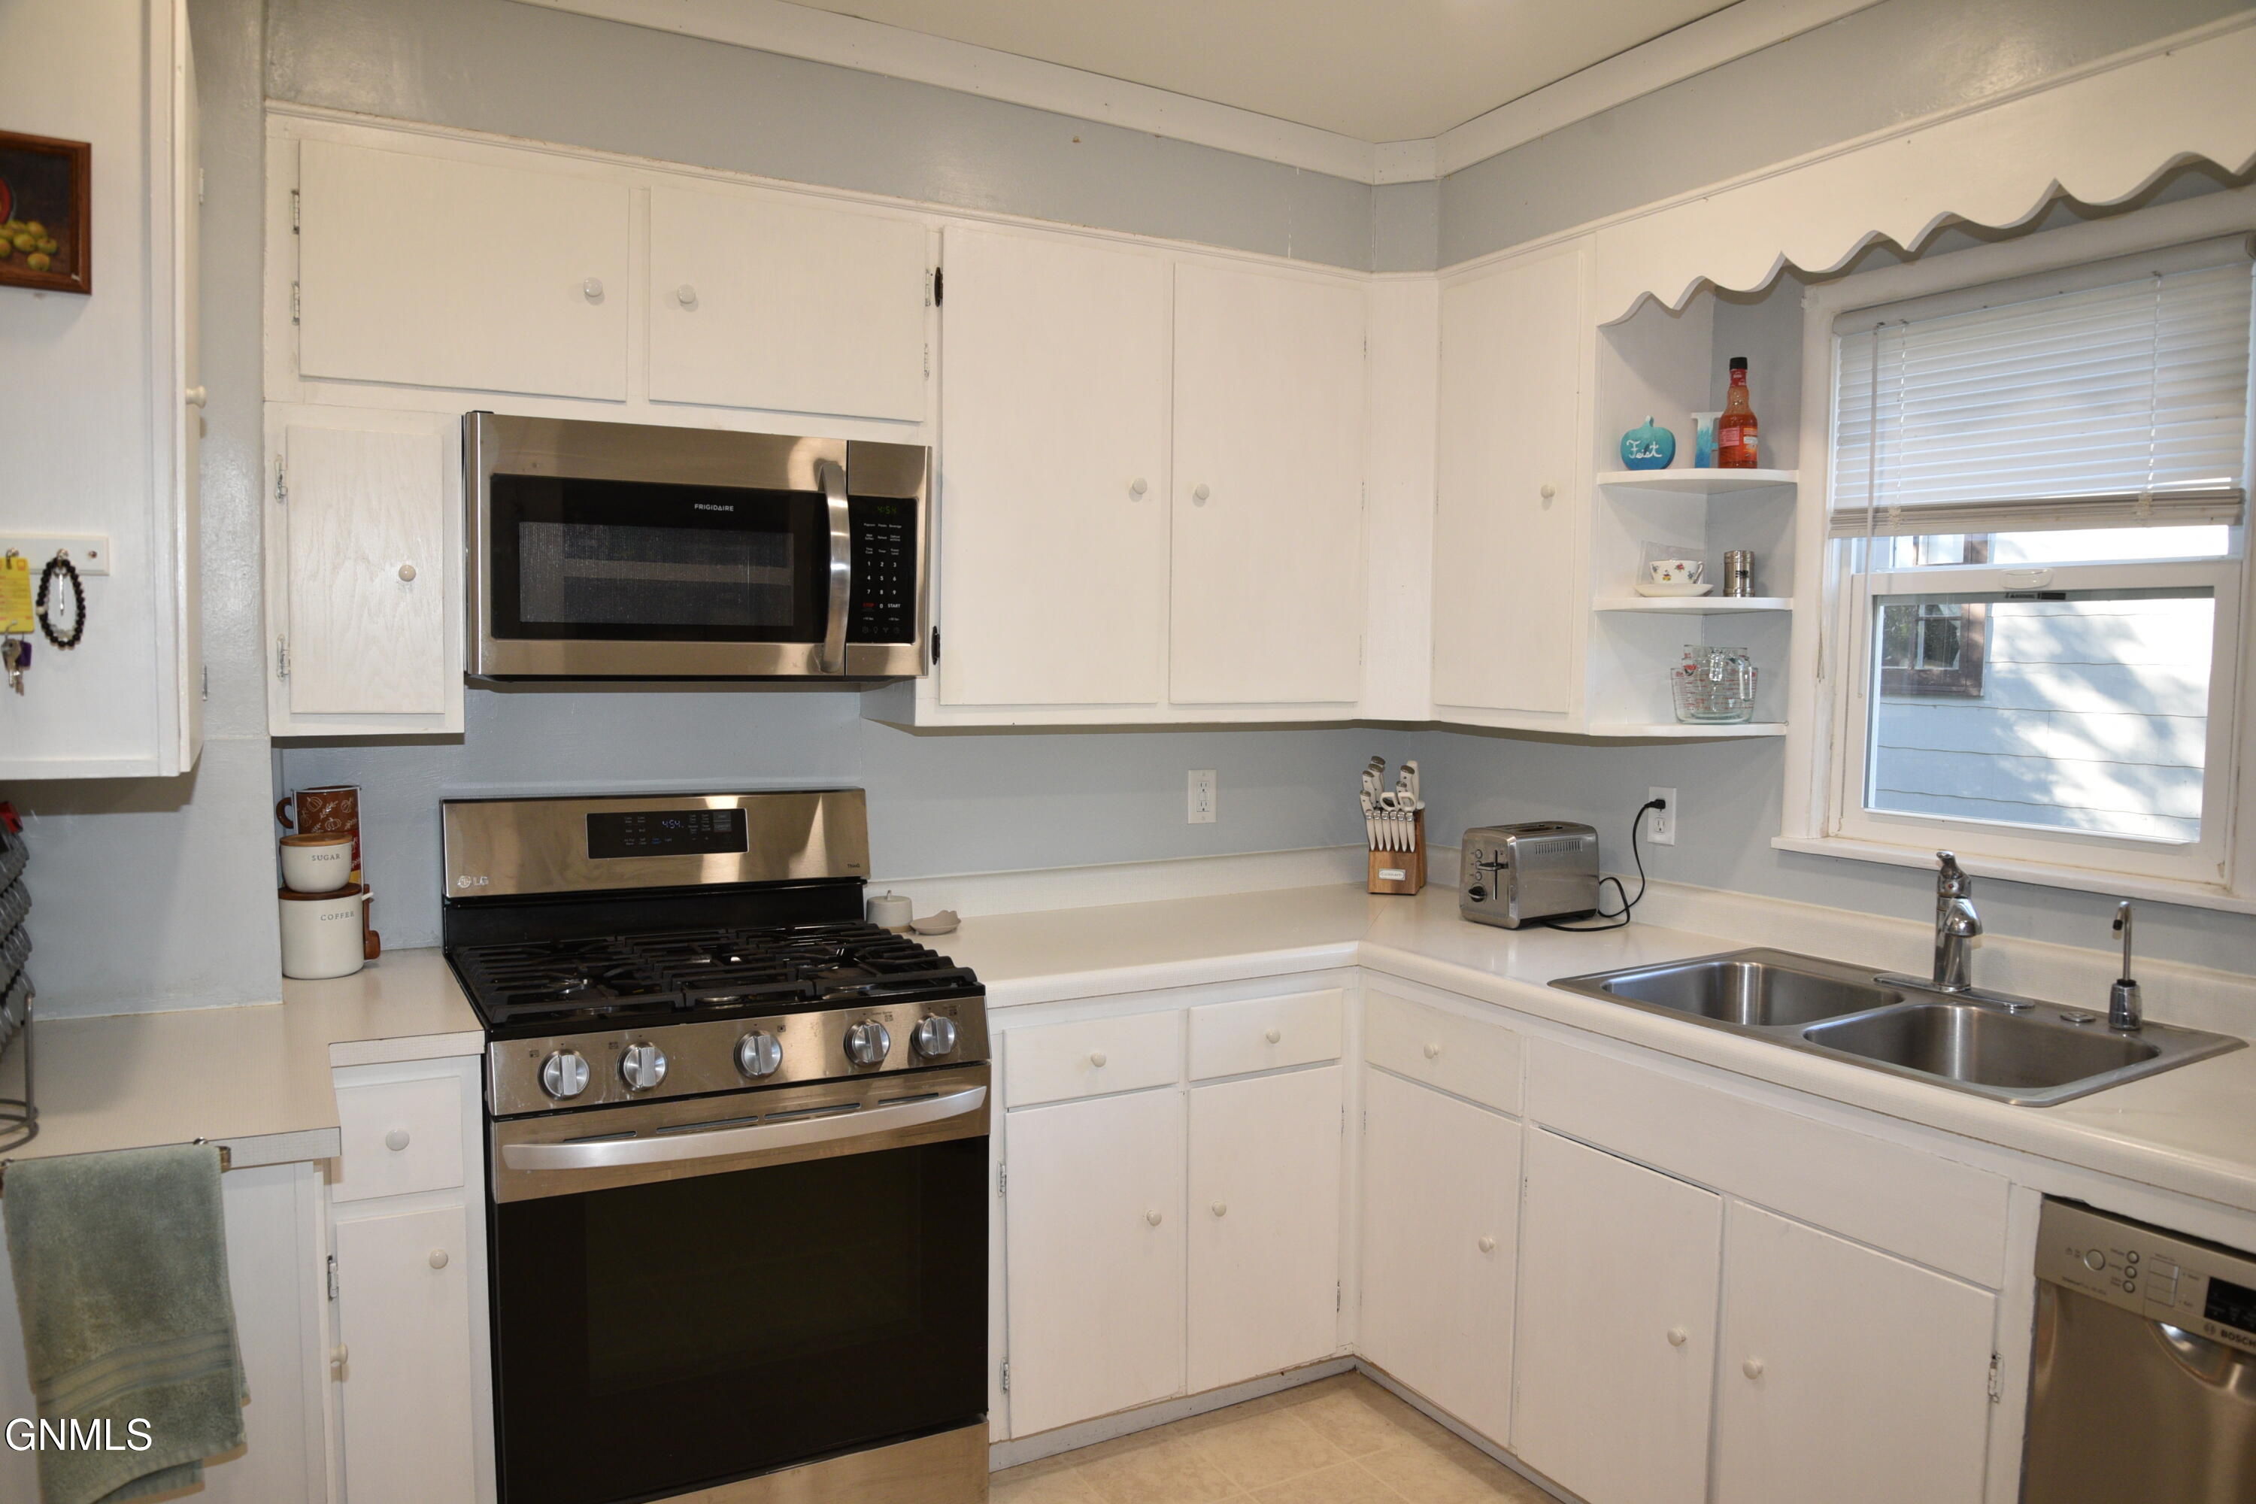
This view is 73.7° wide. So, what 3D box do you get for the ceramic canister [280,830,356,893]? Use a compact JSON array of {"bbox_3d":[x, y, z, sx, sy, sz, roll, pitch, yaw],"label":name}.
[{"bbox_3d":[-1.285,0.177,2.376,0.102,0.083,0.102,4,5,44],"label":"ceramic canister"}]

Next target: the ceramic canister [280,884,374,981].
[{"bbox_3d":[-1.280,0.285,2.389,0.118,0.130,0.118,3,4,40],"label":"ceramic canister"}]

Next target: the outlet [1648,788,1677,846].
[{"bbox_3d":[1.080,0.130,3.050,0.012,0.115,0.069,-1,4,-29],"label":"outlet"}]

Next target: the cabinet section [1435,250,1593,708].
[{"bbox_3d":[0.887,-0.529,3.081,0.310,0.894,0.411,-1,4,-29],"label":"cabinet section"}]

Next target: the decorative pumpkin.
[{"bbox_3d":[0.931,-0.554,2.691,0.093,0.095,0.024,4,5,43],"label":"decorative pumpkin"}]

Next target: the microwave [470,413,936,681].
[{"bbox_3d":[-0.767,-0.335,2.661,0.755,0.415,0.388,-1,4,-29],"label":"microwave"}]

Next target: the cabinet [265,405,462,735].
[{"bbox_3d":[-1.239,-0.282,2.441,0.279,0.504,0.318,-1,4,-29],"label":"cabinet"}]

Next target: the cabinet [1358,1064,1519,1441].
[{"bbox_3d":[0.789,0.889,2.849,0.548,0.582,0.420,-1,4,-29],"label":"cabinet"}]

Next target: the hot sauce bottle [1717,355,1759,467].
[{"bbox_3d":[1.135,-0.623,2.795,0.072,0.221,0.072,-1,4,-29],"label":"hot sauce bottle"}]

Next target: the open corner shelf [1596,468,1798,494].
[{"bbox_3d":[1.049,-0.504,2.770,0.312,0.021,0.211,-1,4,-29],"label":"open corner shelf"}]

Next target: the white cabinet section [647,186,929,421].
[{"bbox_3d":[-0.649,-0.768,2.729,0.504,0.354,0.310,-1,4,-29],"label":"white cabinet section"}]

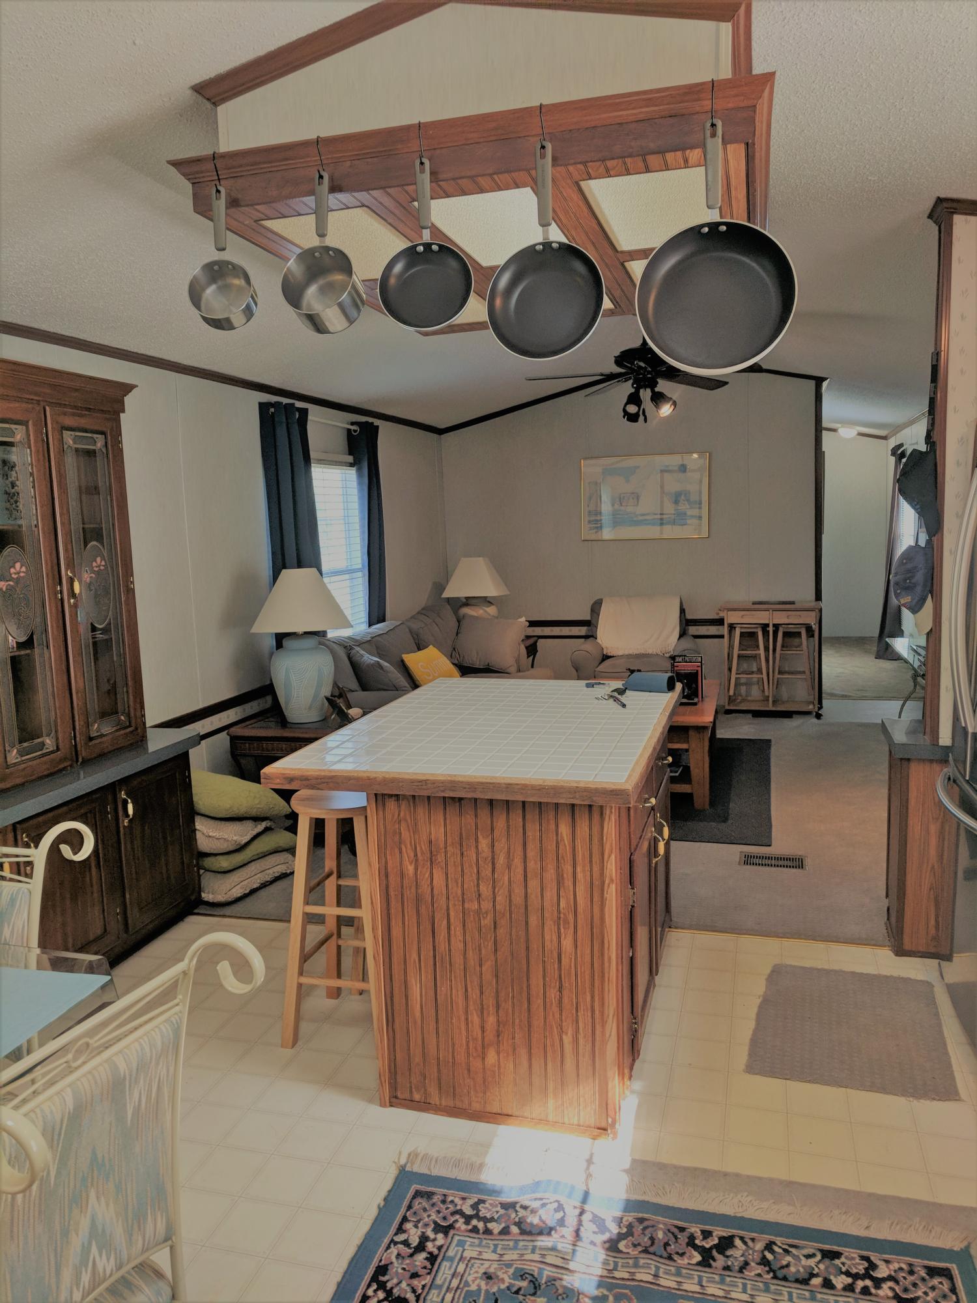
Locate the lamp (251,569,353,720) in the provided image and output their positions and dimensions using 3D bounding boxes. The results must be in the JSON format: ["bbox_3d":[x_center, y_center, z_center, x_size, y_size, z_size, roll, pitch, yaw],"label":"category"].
[{"bbox_3d":[-0.934,-0.033,4.844,0.504,0.744,0.504,1,8,16],"label":"lamp"}]

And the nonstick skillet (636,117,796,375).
[{"bbox_3d":[0.448,-0.792,1.935,0.308,0.481,0.116,-1,-5,12],"label":"nonstick skillet"}]

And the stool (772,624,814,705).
[{"bbox_3d":[2.306,0.068,7.401,0.300,0.540,0.300,1,8,16],"label":"stool"}]

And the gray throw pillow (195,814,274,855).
[{"bbox_3d":[-1.154,0.747,4.213,0.430,0.140,0.430,3,9,28],"label":"gray throw pillow"}]

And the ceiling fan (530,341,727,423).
[{"bbox_3d":[0.855,-1.474,5.237,1.330,0.499,1.330,1,8,16],"label":"ceiling fan"}]

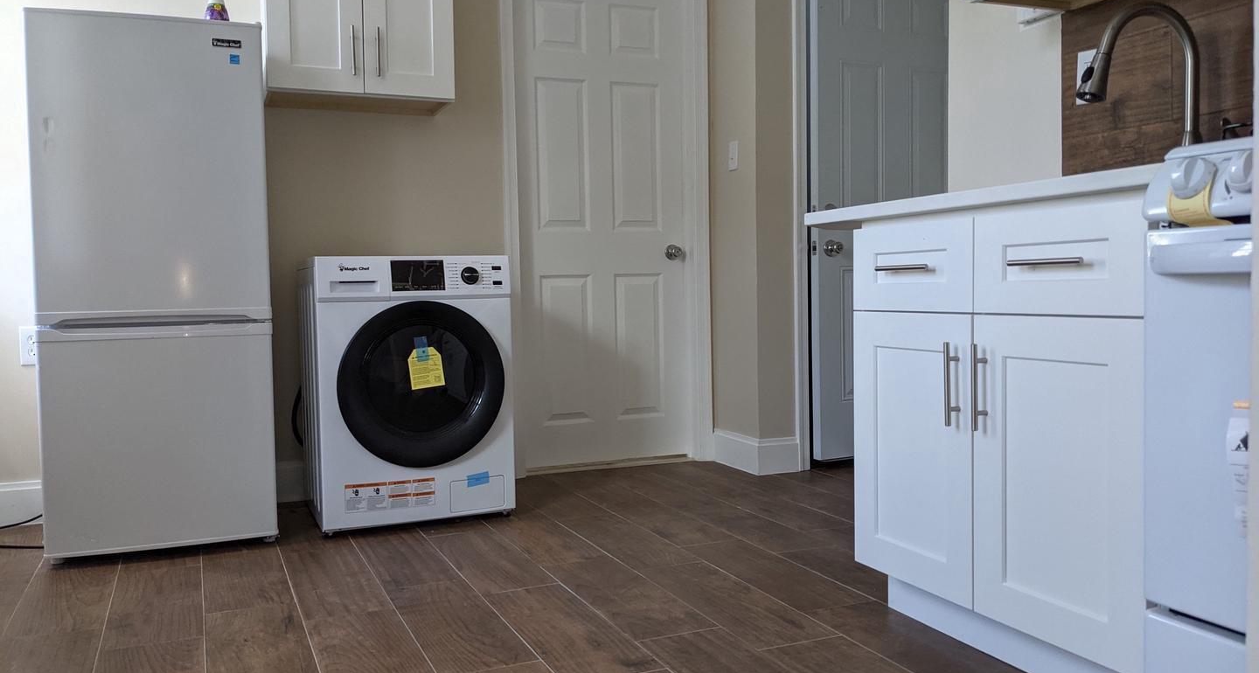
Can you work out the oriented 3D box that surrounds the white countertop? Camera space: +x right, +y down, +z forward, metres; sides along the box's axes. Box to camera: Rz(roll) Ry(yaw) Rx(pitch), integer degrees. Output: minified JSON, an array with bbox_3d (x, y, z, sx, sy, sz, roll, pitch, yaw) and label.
[{"bbox_3d":[0.865,-0.264,1.995,0.650,0.030,1.020,-2,3,-22],"label":"white countertop"}]

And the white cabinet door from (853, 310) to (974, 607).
[{"bbox_3d":[0.580,0.229,2.006,0.022,0.557,0.372,-2,3,-22],"label":"white cabinet door"}]

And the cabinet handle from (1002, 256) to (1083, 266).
[{"bbox_3d":[0.694,-0.125,1.625,0.038,0.012,0.166,-2,3,-22],"label":"cabinet handle"}]

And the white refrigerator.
[{"bbox_3d":[-1.429,-0.142,3.023,0.597,1.508,0.600,-2,3,-20],"label":"white refrigerator"}]

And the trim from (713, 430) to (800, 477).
[{"bbox_3d":[0.512,0.459,4.010,0.200,0.147,0.375,-2,3,-22],"label":"trim"}]

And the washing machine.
[{"bbox_3d":[-0.765,0.162,3.304,0.600,0.850,0.580,-2,3,-25],"label":"washing machine"}]

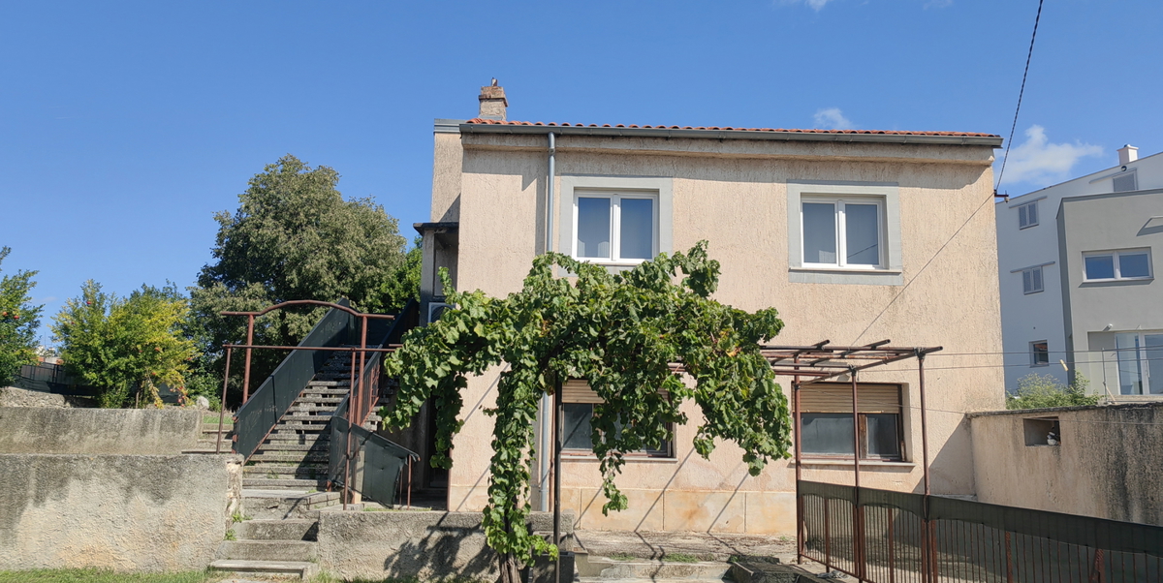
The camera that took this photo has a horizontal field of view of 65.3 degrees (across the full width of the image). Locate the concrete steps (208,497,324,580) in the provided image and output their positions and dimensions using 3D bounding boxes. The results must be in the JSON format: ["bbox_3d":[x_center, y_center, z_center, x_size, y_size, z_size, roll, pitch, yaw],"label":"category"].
[{"bbox_3d":[-3.554,2.760,10.320,1.100,0.760,1.300,1,-9,-1],"label":"concrete steps"}]

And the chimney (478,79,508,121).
[{"bbox_3d":[-1.685,-3.488,17.163,0.487,0.882,0.480,1,-9,-1],"label":"chimney"}]

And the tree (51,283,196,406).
[{"bbox_3d":[-7.715,0.913,15.380,2.400,2.250,2.400,1,-9,-1],"label":"tree"}]

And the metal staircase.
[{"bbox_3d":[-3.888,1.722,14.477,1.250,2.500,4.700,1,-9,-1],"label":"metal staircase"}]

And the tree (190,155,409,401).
[{"bbox_3d":[-6.650,-0.303,21.166,5.000,5.800,5.000,1,-9,-1],"label":"tree"}]

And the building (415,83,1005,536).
[{"bbox_3d":[1.654,0.263,17.920,9.500,7.950,9.000,1,-9,-1],"label":"building"}]

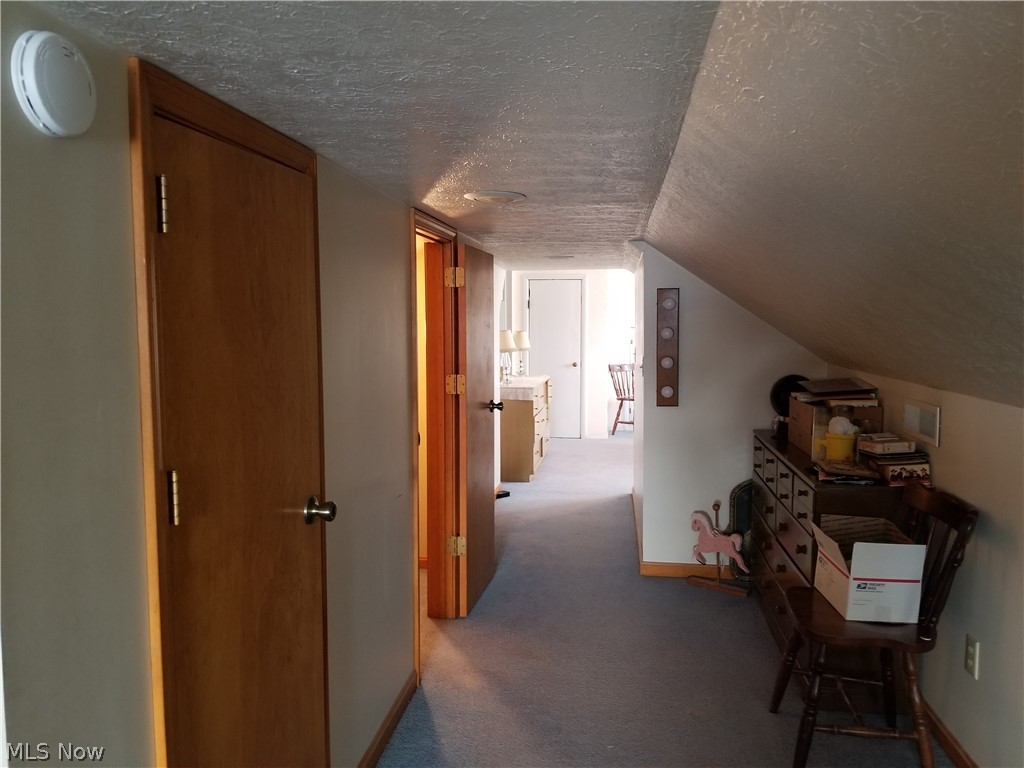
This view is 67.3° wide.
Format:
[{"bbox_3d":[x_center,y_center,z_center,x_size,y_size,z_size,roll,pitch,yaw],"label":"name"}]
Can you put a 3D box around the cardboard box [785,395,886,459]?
[{"bbox_3d":[1.426,0.190,3.453,0.268,0.224,0.460,1,5,8],"label":"cardboard box"}]

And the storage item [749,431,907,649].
[{"bbox_3d":[1.310,0.710,3.279,0.370,0.790,1.280,1,5,8],"label":"storage item"}]

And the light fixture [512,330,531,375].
[{"bbox_3d":[0.092,-0.298,7.684,0.190,0.450,0.190,1,5,8],"label":"light fixture"}]

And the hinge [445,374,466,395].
[{"bbox_3d":[-0.252,0.004,3.469,0.089,0.089,0.014,1,5,8],"label":"hinge"}]

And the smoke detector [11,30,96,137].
[{"bbox_3d":[-0.594,-0.395,1.014,0.035,0.132,0.132,1,5,8],"label":"smoke detector"}]

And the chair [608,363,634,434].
[{"bbox_3d":[1.480,0.195,9.100,0.480,0.850,0.440,4,6,41],"label":"chair"}]

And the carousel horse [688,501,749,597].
[{"bbox_3d":[1.067,0.834,3.937,0.325,0.433,0.075,4,6,37],"label":"carousel horse"}]

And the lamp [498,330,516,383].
[{"bbox_3d":[-0.047,-0.230,6.807,0.190,0.460,0.190,1,5,8],"label":"lamp"}]

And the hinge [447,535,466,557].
[{"bbox_3d":[-0.252,0.745,3.531,0.089,0.089,0.014,1,5,8],"label":"hinge"}]

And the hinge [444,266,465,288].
[{"bbox_3d":[-0.253,-0.474,3.429,0.089,0.089,0.014,1,5,8],"label":"hinge"}]

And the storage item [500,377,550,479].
[{"bbox_3d":[0.049,0.375,7.189,0.480,0.809,1.350,1,5,8],"label":"storage item"}]

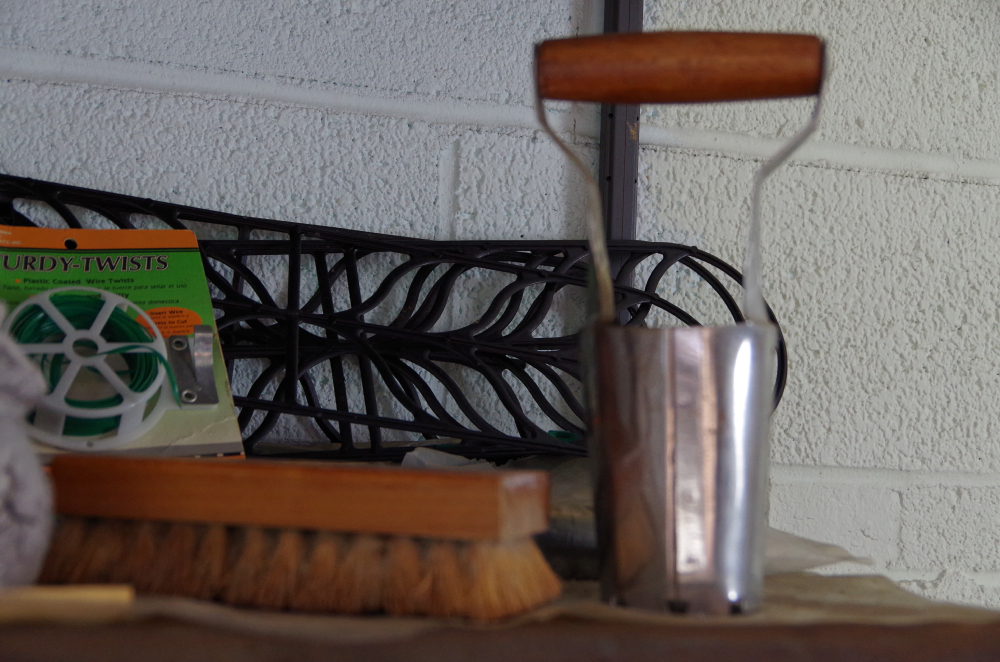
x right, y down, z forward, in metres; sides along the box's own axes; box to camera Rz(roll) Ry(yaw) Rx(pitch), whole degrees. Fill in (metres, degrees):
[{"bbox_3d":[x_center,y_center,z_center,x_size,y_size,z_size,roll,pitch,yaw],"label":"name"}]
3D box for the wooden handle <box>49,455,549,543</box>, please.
[{"bbox_3d":[-0.084,0.064,0.666,0.206,0.024,0.045,0,-2,25],"label":"wooden handle"}]

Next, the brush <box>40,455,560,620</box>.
[{"bbox_3d":[-0.084,0.079,0.666,0.212,0.053,0.057,0,-2,25],"label":"brush"}]

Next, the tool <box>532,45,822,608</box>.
[{"bbox_3d":[0.073,-0.004,0.670,0.118,0.231,0.076,0,-2,7],"label":"tool"}]

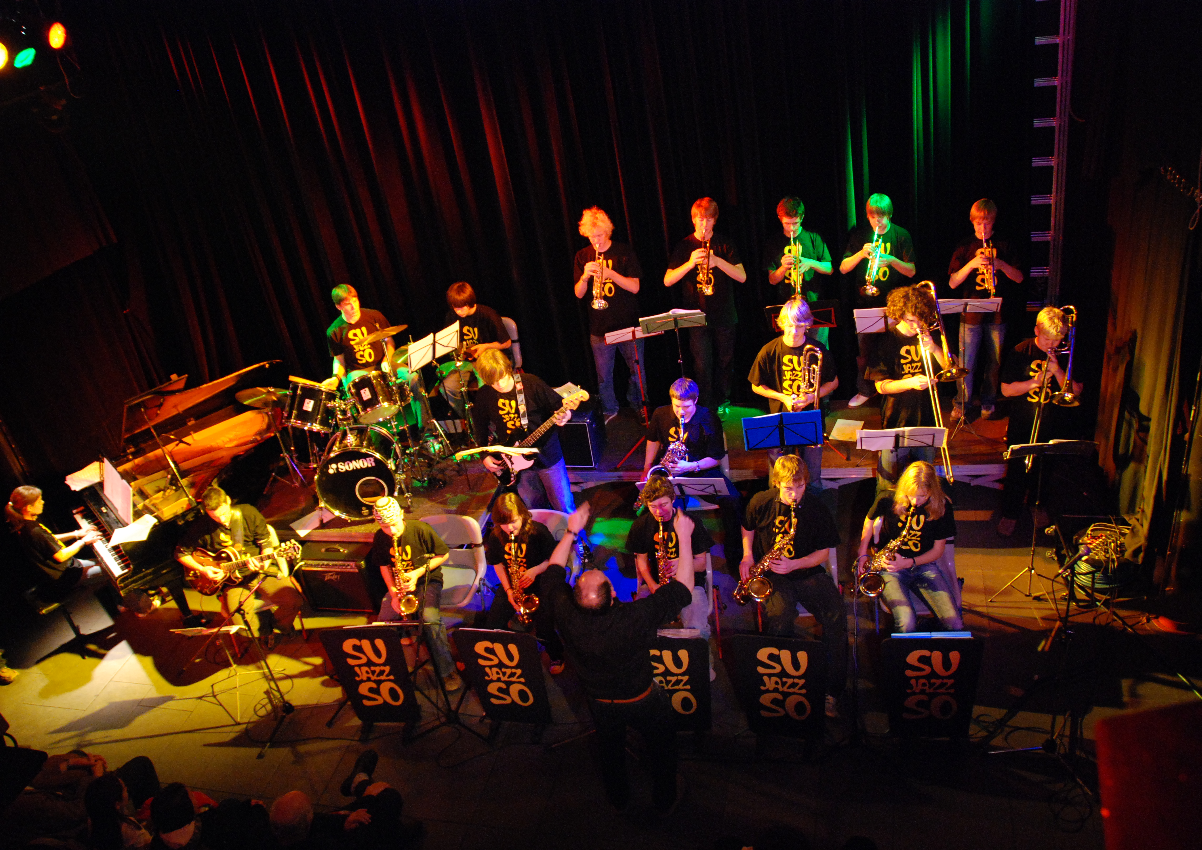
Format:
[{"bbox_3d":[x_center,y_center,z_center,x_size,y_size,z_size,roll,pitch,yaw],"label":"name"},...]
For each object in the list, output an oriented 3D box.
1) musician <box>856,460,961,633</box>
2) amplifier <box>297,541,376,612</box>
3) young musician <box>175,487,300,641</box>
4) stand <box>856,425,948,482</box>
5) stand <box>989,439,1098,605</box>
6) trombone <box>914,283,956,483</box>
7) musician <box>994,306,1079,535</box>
[{"bbox_3d":[1.732,0.802,5.371,0.580,1.260,0.820,-2,29,15],"label":"musician"},{"bbox_3d":[-1.854,1.100,6.920,0.520,0.440,0.270,-1,29,18],"label":"amplifier"},{"bbox_3d":[-2.531,0.996,6.865,0.680,1.220,0.760,-23,32,-20],"label":"young musician"},{"bbox_3d":[1.962,0.473,6.210,0.550,1.200,0.480,3,35,23],"label":"stand"},{"bbox_3d":[2.734,0.599,5.909,0.520,1.200,0.480,-4,31,11],"label":"stand"},{"bbox_3d":[2.115,-0.264,5.985,0.260,1.255,0.220,-13,-2,19],"label":"trombone"},{"bbox_3d":[2.794,0.000,6.124,0.560,1.620,0.480,6,32,28],"label":"musician"}]

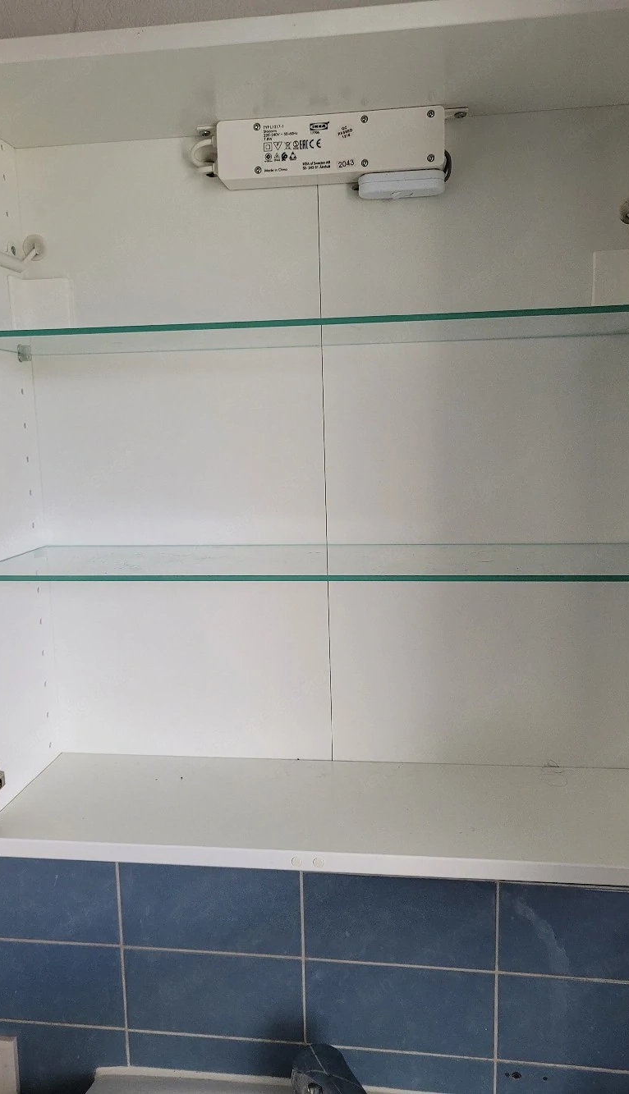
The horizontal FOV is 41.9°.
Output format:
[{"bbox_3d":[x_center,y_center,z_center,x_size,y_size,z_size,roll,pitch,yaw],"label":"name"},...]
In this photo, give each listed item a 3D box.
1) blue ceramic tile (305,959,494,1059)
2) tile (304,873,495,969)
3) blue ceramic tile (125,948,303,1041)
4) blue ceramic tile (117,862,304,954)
[{"bbox_3d":[0.089,0.487,0.870,0.199,0.099,0.009,0,9,8],"label":"blue ceramic tile"},{"bbox_3d":[0.087,0.388,0.855,0.199,0.099,0.009,0,9,8],"label":"tile"},{"bbox_3d":[-0.110,0.487,0.897,0.199,0.099,0.009,0,9,8],"label":"blue ceramic tile"},{"bbox_3d":[-0.112,0.388,0.882,0.199,0.099,0.009,0,9,8],"label":"blue ceramic tile"}]

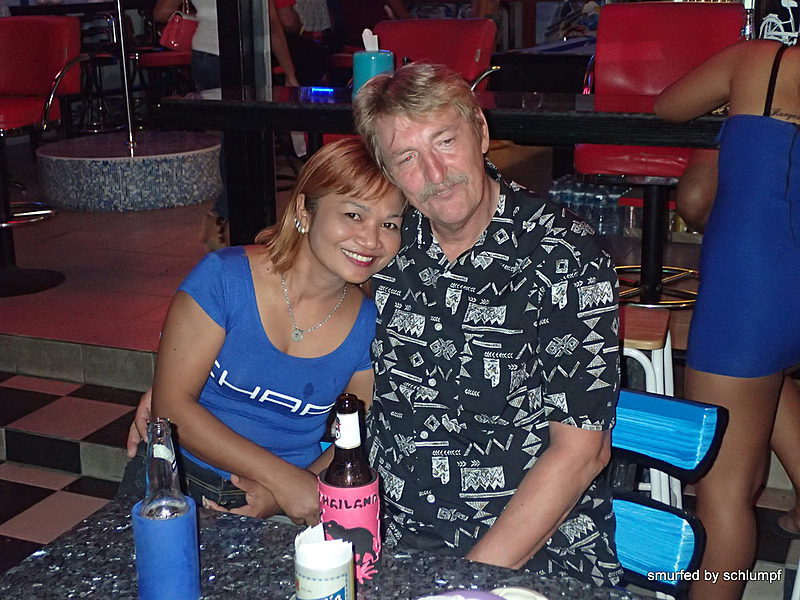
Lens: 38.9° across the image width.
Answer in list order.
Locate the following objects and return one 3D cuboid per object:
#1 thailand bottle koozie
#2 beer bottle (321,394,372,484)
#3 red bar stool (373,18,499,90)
[{"bbox_3d":[-0.063,0.290,1.469,0.078,0.135,0.078,-2,16,-3],"label":"thailand bottle koozie"},{"bbox_3d":[-0.065,0.237,1.453,0.062,0.233,0.062,-1,16,0],"label":"beer bottle"},{"bbox_3d":[0.054,-0.454,4.047,0.540,1.060,0.530,6,18,24],"label":"red bar stool"}]

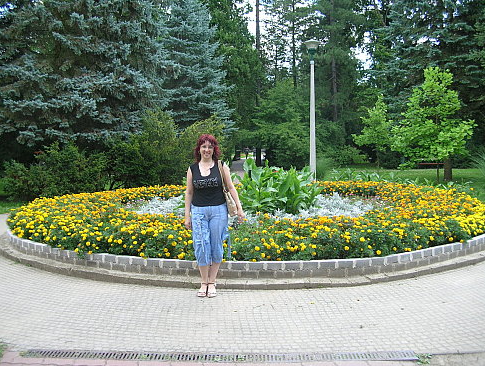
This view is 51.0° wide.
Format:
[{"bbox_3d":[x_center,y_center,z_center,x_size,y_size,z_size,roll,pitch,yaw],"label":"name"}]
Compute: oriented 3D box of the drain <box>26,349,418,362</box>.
[{"bbox_3d":[-0.165,1.299,3.735,2.880,0.050,0.160,0,4,0],"label":"drain"}]

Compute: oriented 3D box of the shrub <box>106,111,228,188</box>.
[{"bbox_3d":[-2.680,-1.107,17.966,4.100,2.850,3.200,0,4,0],"label":"shrub"}]

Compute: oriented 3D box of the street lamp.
[{"bbox_3d":[2.360,-2.188,16.892,0.520,5.150,0.520,0,4,0],"label":"street lamp"}]

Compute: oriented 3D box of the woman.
[{"bbox_3d":[-0.290,0.334,5.304,0.600,1.665,0.360,0,4,-3],"label":"woman"}]

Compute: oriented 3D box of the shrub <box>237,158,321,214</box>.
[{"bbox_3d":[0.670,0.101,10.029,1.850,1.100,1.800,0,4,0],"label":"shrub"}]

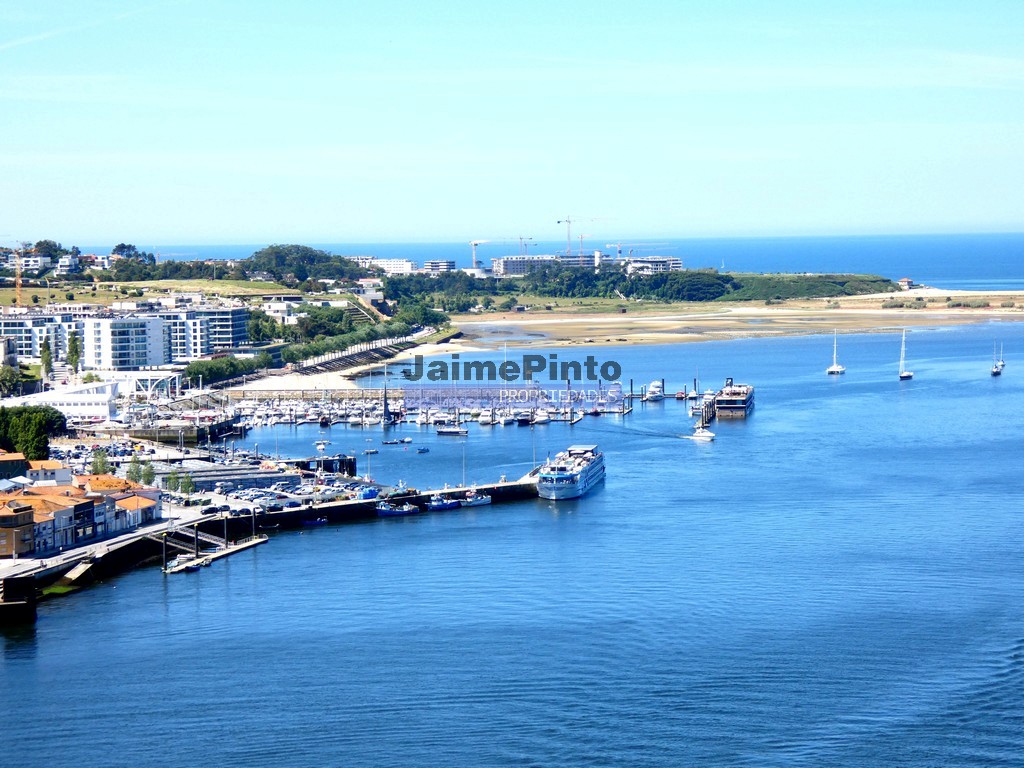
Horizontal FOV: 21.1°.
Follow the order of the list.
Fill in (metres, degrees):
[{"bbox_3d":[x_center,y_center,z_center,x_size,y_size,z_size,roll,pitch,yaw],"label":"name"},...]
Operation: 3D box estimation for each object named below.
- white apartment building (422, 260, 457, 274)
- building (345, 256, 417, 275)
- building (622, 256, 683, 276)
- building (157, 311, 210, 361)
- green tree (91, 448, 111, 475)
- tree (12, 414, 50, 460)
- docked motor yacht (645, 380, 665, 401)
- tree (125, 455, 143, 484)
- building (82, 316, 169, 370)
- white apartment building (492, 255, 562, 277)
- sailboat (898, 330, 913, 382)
[{"bbox_3d":[-67.390,-107.800,2550.000,23.000,13.000,18.000,1,4,23],"label":"white apartment building"},{"bbox_3d":[-135.150,-121.480,2827.510,70.000,17.000,18.000,0,3,20],"label":"building"},{"bbox_3d":[130.740,-109.150,2560.000,50.000,17.500,25.000,0,3,15],"label":"building"},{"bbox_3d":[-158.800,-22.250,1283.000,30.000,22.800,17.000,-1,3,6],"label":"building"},{"bbox_3d":[-119.490,23.280,798.460,4.900,8.400,4.900,-1,3,0],"label":"green tree"},{"bbox_3d":[-150.550,16.880,860.170,10.500,15.000,9.500,-1,3,0],"label":"tree"},{"bbox_3d":[59.600,2.740,1141.000,4.400,7.100,14.500,1,4,26],"label":"docked motor yacht"},{"bbox_3d":[-106.470,24.100,775.480,4.200,8.600,4.200,-1,3,0],"label":"tree"},{"bbox_3d":[-163.320,-16.880,1164.000,31.000,21.700,19.000,-2,4,-24],"label":"building"},{"bbox_3d":[14.130,-119.560,2775.690,64.000,20.500,22.000,-3,4,-28],"label":"white apartment building"},{"bbox_3d":[178.970,-13.310,1250.000,4.100,23.000,13.500,0,4,23],"label":"sailboat"}]

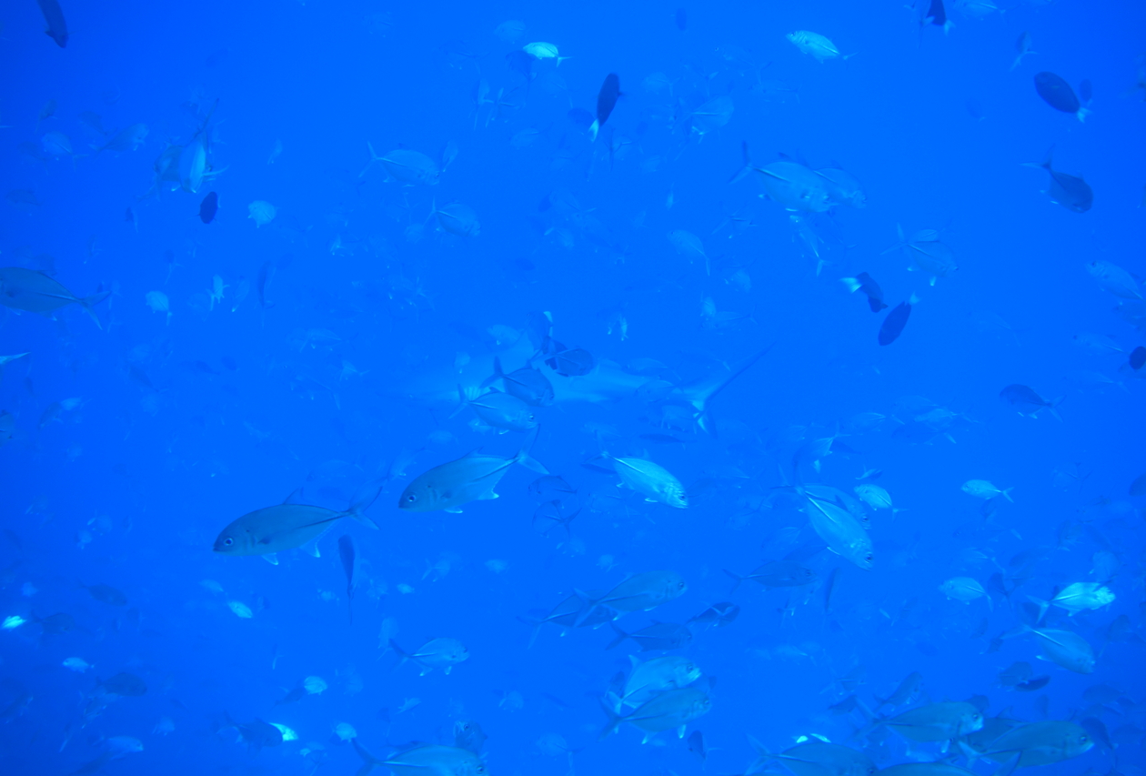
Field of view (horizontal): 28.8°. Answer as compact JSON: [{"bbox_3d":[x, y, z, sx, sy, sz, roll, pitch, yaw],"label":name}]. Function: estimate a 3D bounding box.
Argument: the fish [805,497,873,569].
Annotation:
[{"bbox_3d":[0.971,0.514,8.400,0.520,0.185,0.080,47,-18,-18],"label":"fish"}]

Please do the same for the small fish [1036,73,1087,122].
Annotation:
[{"bbox_3d":[1.921,-1.148,8.800,0.260,0.125,0.045,35,4,6],"label":"small fish"}]

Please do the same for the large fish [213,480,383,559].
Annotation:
[{"bbox_3d":[-0.817,0.414,6.600,0.520,0.190,0.080,-14,4,-16],"label":"large fish"}]

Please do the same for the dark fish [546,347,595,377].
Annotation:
[{"bbox_3d":[-0.012,-0.135,11.400,0.080,0.170,0.480,0,-8,37],"label":"dark fish"}]

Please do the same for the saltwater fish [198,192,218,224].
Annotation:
[{"bbox_3d":[-1.731,-0.856,10.600,0.080,0.160,0.280,11,15,9],"label":"saltwater fish"}]

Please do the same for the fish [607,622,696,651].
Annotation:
[{"bbox_3d":[0.358,1.157,10.400,0.480,0.170,0.080,9,-5,-32],"label":"fish"}]

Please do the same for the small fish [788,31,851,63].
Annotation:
[{"bbox_3d":[1.389,-1.901,12.500,0.500,0.180,0.080,13,-5,-24],"label":"small fish"}]

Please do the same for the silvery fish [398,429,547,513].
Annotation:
[{"bbox_3d":[-0.324,0.270,7.200,0.500,0.180,0.080,-20,6,-18],"label":"silvery fish"}]

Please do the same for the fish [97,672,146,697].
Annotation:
[{"bbox_3d":[-2.874,1.887,14.200,0.080,0.170,0.480,0,-14,41],"label":"fish"}]

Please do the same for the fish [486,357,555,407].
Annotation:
[{"bbox_3d":[-0.252,-0.030,10.400,0.080,0.170,0.480,0,-13,41],"label":"fish"}]

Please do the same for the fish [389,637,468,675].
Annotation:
[{"bbox_3d":[-0.678,1.263,10.500,0.520,0.185,0.080,5,-4,-43],"label":"fish"}]

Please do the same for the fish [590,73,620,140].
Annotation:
[{"bbox_3d":[0.111,-0.970,7.700,0.050,0.250,0.110,4,-27,22],"label":"fish"}]

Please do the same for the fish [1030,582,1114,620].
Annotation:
[{"bbox_3d":[2.581,1.107,11.500,0.500,0.180,0.080,-6,1,-13],"label":"fish"}]

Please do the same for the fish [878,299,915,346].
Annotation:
[{"bbox_3d":[1.163,-0.235,8.000,0.050,0.250,0.110,11,-29,49],"label":"fish"}]

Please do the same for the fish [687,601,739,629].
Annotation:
[{"bbox_3d":[0.688,1.117,11.000,0.430,0.160,0.080,-12,8,-40],"label":"fish"}]

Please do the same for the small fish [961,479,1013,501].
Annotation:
[{"bbox_3d":[2.971,0.737,16.000,0.460,0.155,0.070,6,0,-4],"label":"small fish"}]

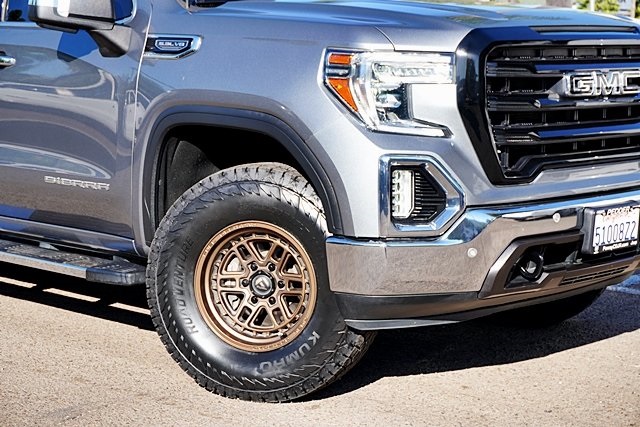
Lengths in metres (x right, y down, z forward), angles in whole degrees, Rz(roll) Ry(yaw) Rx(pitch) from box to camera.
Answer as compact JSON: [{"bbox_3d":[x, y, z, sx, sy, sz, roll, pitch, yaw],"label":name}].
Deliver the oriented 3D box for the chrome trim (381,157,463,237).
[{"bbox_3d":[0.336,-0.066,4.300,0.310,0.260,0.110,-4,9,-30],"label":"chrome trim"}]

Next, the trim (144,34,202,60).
[{"bbox_3d":[-0.543,-0.619,4.781,0.320,0.095,0.030,8,11,42],"label":"trim"}]

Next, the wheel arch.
[{"bbox_3d":[-0.277,-0.105,4.584,1.040,0.560,0.130,8,11,42],"label":"wheel arch"}]

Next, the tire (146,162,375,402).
[{"bbox_3d":[-0.195,0.249,4.681,0.862,0.862,0.300,3,5,17],"label":"tire"}]

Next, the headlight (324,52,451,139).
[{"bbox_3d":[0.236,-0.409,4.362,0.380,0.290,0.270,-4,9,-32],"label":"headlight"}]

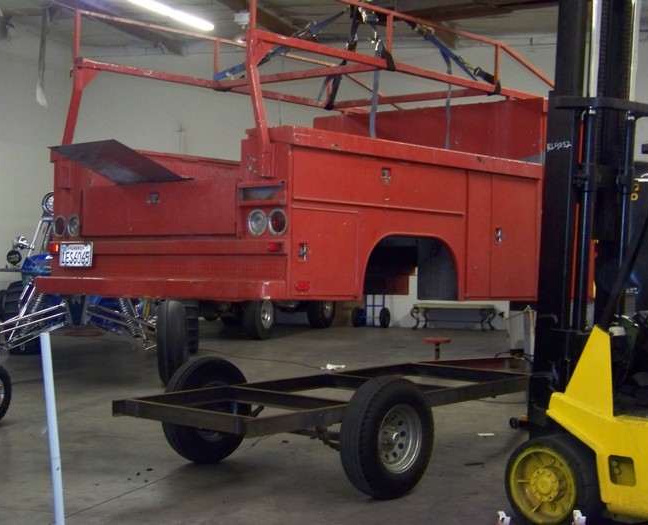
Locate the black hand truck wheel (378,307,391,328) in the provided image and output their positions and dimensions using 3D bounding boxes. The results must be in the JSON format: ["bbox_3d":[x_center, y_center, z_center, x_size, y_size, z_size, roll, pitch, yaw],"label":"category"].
[{"bbox_3d":[0.942,0.855,19.300,0.095,0.300,0.300,1,2,18],"label":"black hand truck wheel"}]

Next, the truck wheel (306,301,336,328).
[{"bbox_3d":[-0.045,0.668,19.600,0.235,0.710,0.710,1,2,18],"label":"truck wheel"}]

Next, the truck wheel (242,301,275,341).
[{"bbox_3d":[-0.900,0.722,17.500,0.235,0.710,0.710,1,2,18],"label":"truck wheel"}]

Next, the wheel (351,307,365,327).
[{"bbox_3d":[0.534,0.851,19.400,0.095,0.300,0.300,1,2,18],"label":"wheel"}]

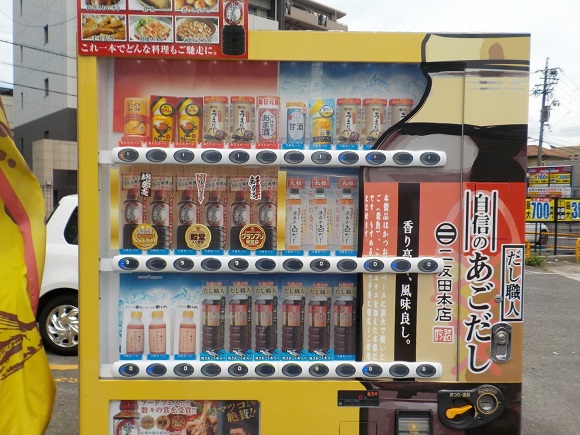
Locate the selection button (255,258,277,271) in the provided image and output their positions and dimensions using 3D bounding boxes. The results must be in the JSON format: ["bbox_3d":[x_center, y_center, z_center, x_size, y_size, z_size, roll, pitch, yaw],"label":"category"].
[{"bbox_3d":[-0.065,0.126,1.331,0.054,0.034,0.018,1,2,-1],"label":"selection button"}]

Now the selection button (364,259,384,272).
[{"bbox_3d":[0.218,0.125,1.306,0.054,0.034,0.014,0,2,-1],"label":"selection button"}]

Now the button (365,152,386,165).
[{"bbox_3d":[0.220,-0.151,1.293,0.054,0.035,0.015,0,2,-1],"label":"button"}]

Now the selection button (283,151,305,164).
[{"bbox_3d":[0.010,-0.153,1.288,0.054,0.035,0.015,0,2,-1],"label":"selection button"}]

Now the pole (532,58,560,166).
[{"bbox_3d":[20.025,-6.309,40.000,2.200,12.550,1.500,3,2,0],"label":"pole"}]

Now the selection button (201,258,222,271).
[{"bbox_3d":[-0.208,0.125,1.328,0.054,0.034,0.018,1,2,-1],"label":"selection button"}]

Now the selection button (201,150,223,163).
[{"bbox_3d":[-0.201,-0.155,1.285,0.054,0.034,0.014,0,2,-1],"label":"selection button"}]

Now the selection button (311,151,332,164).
[{"bbox_3d":[0.080,-0.152,1.290,0.054,0.035,0.015,0,2,-1],"label":"selection button"}]

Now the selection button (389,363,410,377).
[{"bbox_3d":[0.293,0.412,1.350,0.054,0.034,0.018,1,2,-1],"label":"selection button"}]

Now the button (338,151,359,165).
[{"bbox_3d":[0.154,-0.155,1.323,0.054,0.034,0.018,1,2,-1],"label":"button"}]

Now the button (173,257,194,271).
[{"bbox_3d":[-0.274,0.121,1.295,0.054,0.034,0.014,0,2,-1],"label":"button"}]

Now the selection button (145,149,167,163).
[{"bbox_3d":[-0.350,-0.160,1.313,0.054,0.034,0.018,1,2,-1],"label":"selection button"}]

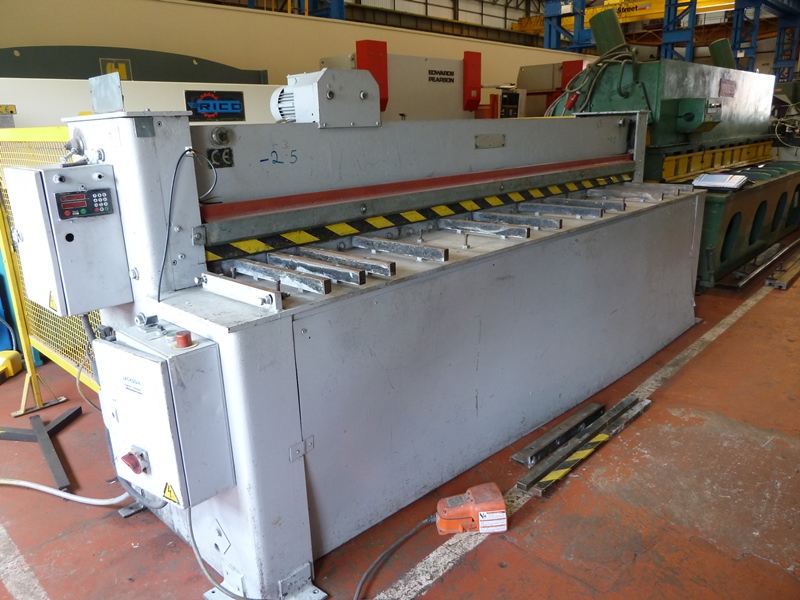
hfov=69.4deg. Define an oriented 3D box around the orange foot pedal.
[{"bbox_3d":[0.239,0.704,1.970,0.230,0.118,0.122,-2,17,-3],"label":"orange foot pedal"}]

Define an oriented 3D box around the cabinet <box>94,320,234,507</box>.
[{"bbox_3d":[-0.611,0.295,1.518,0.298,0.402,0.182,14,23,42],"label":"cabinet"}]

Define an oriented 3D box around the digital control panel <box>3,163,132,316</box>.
[{"bbox_3d":[-0.983,-0.193,1.720,0.305,0.400,0.198,14,23,42],"label":"digital control panel"}]

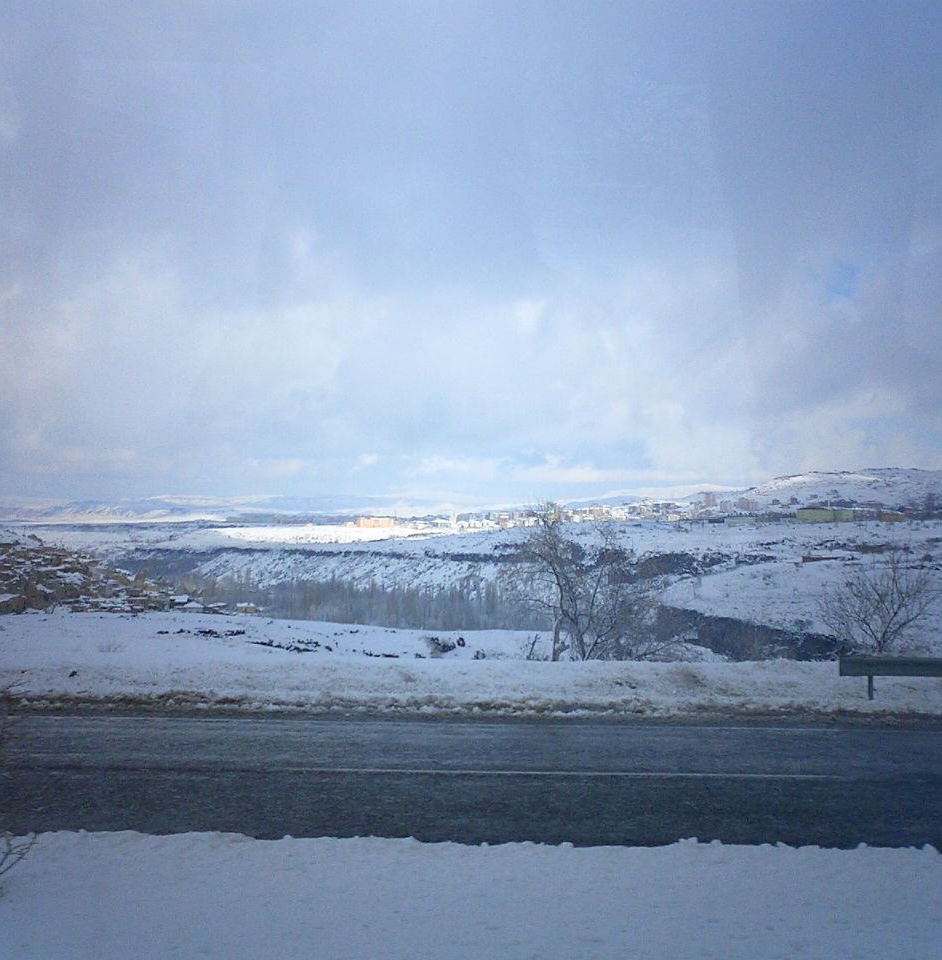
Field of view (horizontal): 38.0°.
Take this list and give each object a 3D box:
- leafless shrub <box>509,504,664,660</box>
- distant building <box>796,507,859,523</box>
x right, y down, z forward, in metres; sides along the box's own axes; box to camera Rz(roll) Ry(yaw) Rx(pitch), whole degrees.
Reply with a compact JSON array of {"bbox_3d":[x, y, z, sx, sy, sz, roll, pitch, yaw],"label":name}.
[{"bbox_3d":[2.701,2.467,32.000,3.650,3.900,3.400,0,-1,0],"label":"leafless shrub"},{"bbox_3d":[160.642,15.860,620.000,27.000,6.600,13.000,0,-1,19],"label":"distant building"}]

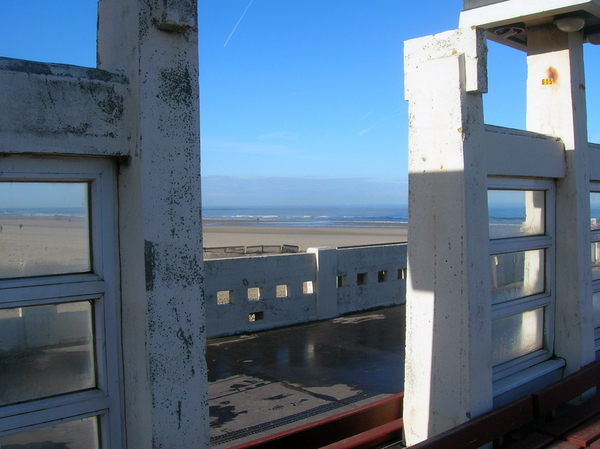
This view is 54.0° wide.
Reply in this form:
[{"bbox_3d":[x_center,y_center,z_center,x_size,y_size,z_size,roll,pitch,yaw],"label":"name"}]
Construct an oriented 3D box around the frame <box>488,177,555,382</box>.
[{"bbox_3d":[1.236,0.298,3.412,0.954,1.135,0.100,-2,3,-41],"label":"frame"}]

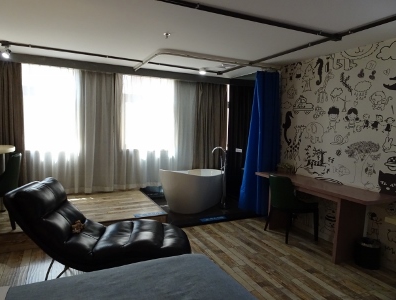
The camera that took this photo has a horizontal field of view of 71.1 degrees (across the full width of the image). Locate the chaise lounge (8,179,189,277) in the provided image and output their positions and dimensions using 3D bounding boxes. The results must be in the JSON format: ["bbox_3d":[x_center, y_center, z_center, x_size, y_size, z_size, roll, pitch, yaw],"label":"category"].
[{"bbox_3d":[-0.898,0.772,2.821,1.640,0.900,0.630,1,5,-5],"label":"chaise lounge"}]

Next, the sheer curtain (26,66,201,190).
[{"bbox_3d":[-1.443,-0.322,5.222,3.145,2.184,0.160,-1,5,-26],"label":"sheer curtain"}]

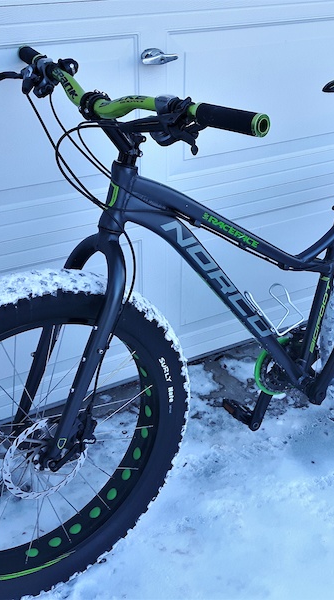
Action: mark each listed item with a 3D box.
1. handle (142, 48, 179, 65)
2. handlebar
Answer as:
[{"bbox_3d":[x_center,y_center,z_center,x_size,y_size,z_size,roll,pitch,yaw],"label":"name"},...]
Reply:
[{"bbox_3d":[-0.022,-0.579,1.714,0.100,0.039,0.045,-15,34,-26],"label":"handle"},{"bbox_3d":[-0.115,-0.371,1.267,0.110,0.085,0.785,-19,33,-30],"label":"handlebar"}]

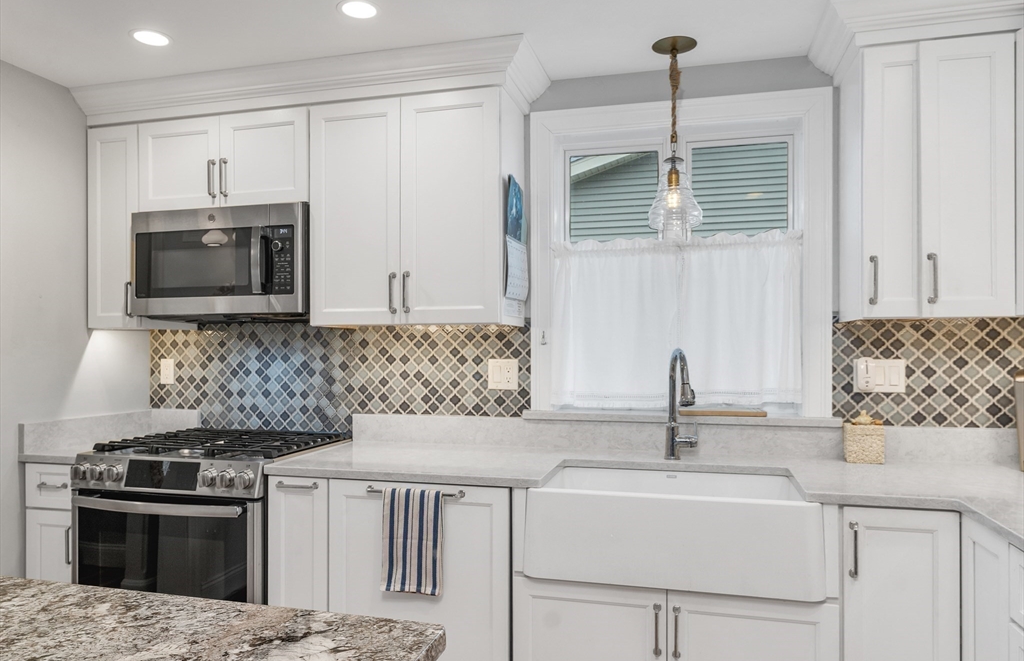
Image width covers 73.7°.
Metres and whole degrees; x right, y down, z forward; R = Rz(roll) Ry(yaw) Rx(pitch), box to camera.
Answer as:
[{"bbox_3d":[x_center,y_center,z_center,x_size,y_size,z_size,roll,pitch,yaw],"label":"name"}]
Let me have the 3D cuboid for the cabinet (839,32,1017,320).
[{"bbox_3d":[1.300,-0.442,2.182,0.410,0.825,0.325,0,-1,15],"label":"cabinet"}]

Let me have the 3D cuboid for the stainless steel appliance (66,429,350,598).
[{"bbox_3d":[-1.124,0.900,2.626,0.758,0.935,0.660,0,-1,14],"label":"stainless steel appliance"}]

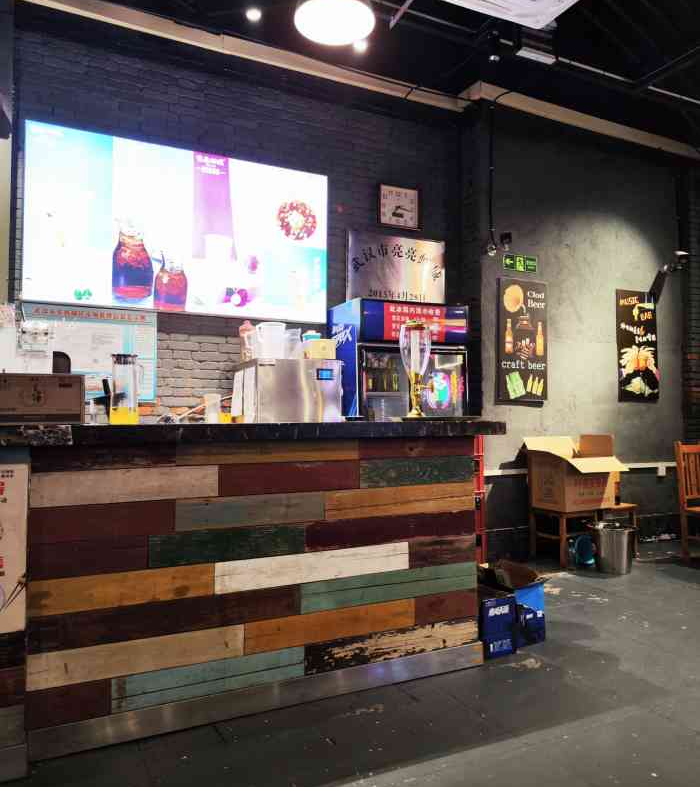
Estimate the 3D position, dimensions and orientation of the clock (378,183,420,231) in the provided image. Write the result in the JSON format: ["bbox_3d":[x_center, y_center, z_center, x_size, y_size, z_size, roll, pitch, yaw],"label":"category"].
[{"bbox_3d":[0.399,-1.510,5.265,0.345,0.335,0.045,1,-2,-26],"label":"clock"}]

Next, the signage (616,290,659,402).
[{"bbox_3d":[2.661,-0.436,6.005,0.510,1.020,0.025,1,-2,-26],"label":"signage"}]

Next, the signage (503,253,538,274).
[{"bbox_3d":[1.431,-1.089,5.431,0.355,0.140,0.025,1,-2,-26],"label":"signage"}]

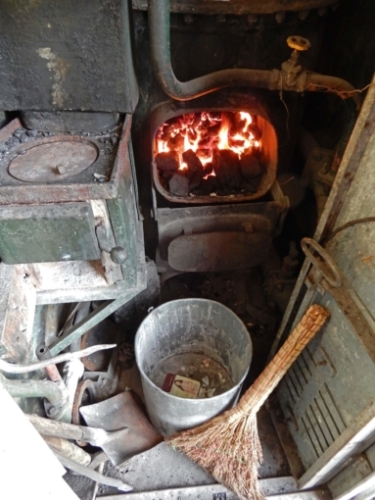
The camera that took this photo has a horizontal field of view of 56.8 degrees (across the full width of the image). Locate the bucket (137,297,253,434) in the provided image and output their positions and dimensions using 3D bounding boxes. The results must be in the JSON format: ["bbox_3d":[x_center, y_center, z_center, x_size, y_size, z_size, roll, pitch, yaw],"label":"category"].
[{"bbox_3d":[0.016,0.360,1.033,0.312,0.305,0.312,1,45,-1],"label":"bucket"}]

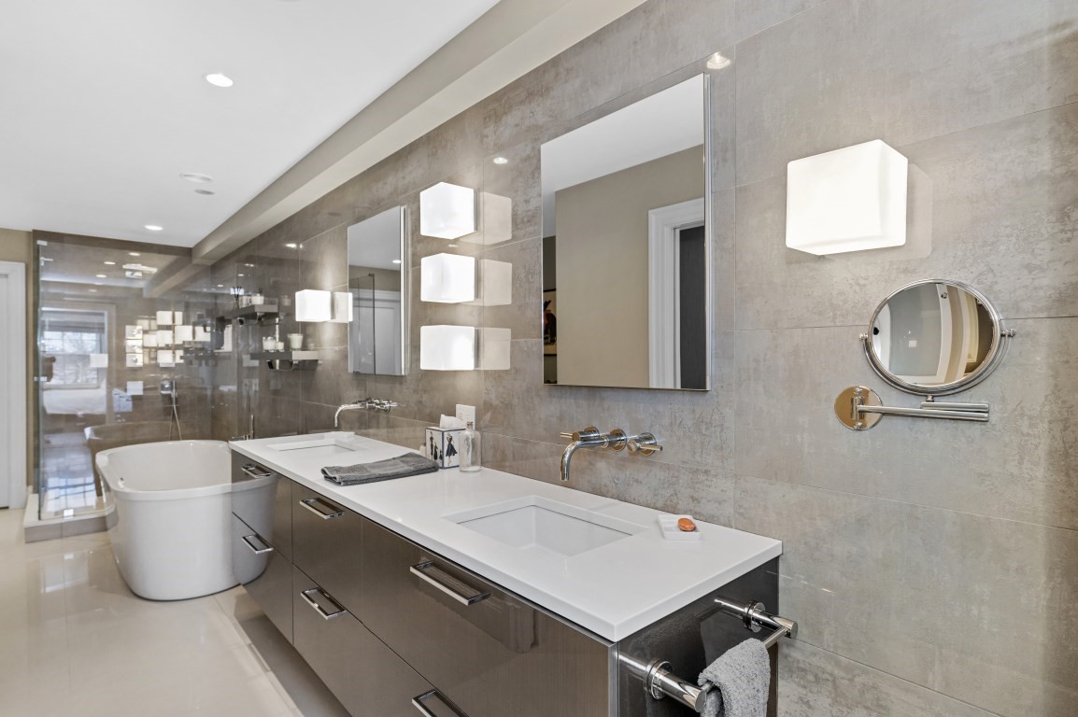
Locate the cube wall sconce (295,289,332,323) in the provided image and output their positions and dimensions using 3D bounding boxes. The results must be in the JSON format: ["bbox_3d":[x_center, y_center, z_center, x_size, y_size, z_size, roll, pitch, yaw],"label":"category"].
[{"bbox_3d":[-1.254,-0.288,3.164,0.150,0.160,0.160,-1,1,-41],"label":"cube wall sconce"}]

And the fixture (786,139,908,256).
[{"bbox_3d":[0.585,-0.294,1.083,0.157,0.161,0.161,-1,1,-41],"label":"fixture"}]

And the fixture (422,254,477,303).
[{"bbox_3d":[-0.335,-0.296,2.143,0.156,0.162,0.158,-1,1,-41],"label":"fixture"}]

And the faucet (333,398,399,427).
[{"bbox_3d":[-0.864,0.254,2.721,0.215,0.130,0.380,-1,1,-41],"label":"faucet"}]

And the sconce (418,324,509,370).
[{"bbox_3d":[-0.337,-0.037,2.128,0.155,0.160,0.158,-1,1,-41],"label":"sconce"}]

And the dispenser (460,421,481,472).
[{"bbox_3d":[-0.246,0.310,2.033,0.074,0.174,0.074,0,1,0],"label":"dispenser"}]

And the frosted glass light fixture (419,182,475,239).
[{"bbox_3d":[-0.337,-0.548,2.138,0.156,0.161,0.157,-1,1,-41],"label":"frosted glass light fixture"}]

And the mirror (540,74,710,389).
[{"bbox_3d":[0.215,-0.307,1.614,0.022,0.770,0.600,-1,1,-41],"label":"mirror"}]

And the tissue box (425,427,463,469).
[{"bbox_3d":[-0.345,0.335,2.177,0.123,0.138,0.124,-1,1,-41],"label":"tissue box"}]

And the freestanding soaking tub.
[{"bbox_3d":[-2.158,0.907,3.422,0.770,0.593,1.776,-1,1,-41],"label":"freestanding soaking tub"}]

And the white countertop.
[{"bbox_3d":[-0.443,0.414,1.946,0.567,0.029,2.334,-1,1,-41],"label":"white countertop"}]

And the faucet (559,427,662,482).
[{"bbox_3d":[0.149,0.263,1.535,0.220,0.120,0.371,-1,1,-41],"label":"faucet"}]

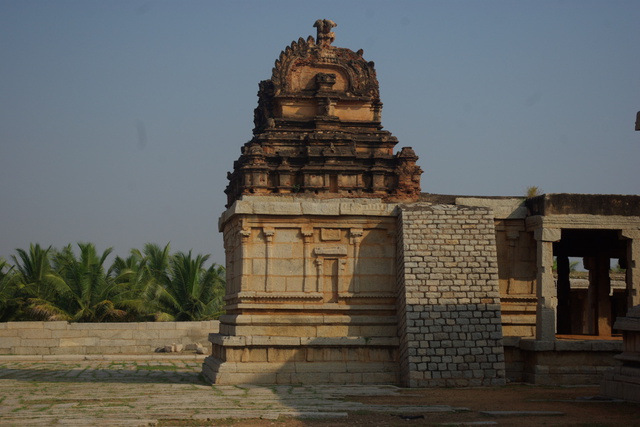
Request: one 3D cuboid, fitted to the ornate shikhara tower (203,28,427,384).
[{"bbox_3d":[-0.083,-0.451,29.787,5.400,9.100,5.050,1,-5,-9],"label":"ornate shikhara tower"}]

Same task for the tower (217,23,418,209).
[{"bbox_3d":[-0.013,-2.570,30.230,4.400,4.800,4.350,1,-5,-9],"label":"tower"}]

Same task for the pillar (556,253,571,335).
[{"bbox_3d":[6.811,2.229,33.365,0.280,2.290,0.300,1,-5,-9],"label":"pillar"}]

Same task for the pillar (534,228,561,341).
[{"bbox_3d":[5.452,1.695,28.452,0.480,2.650,0.460,1,-5,-9],"label":"pillar"}]

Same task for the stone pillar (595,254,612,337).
[{"bbox_3d":[7.314,2.011,30.948,0.360,2.340,0.350,1,-5,-9],"label":"stone pillar"}]

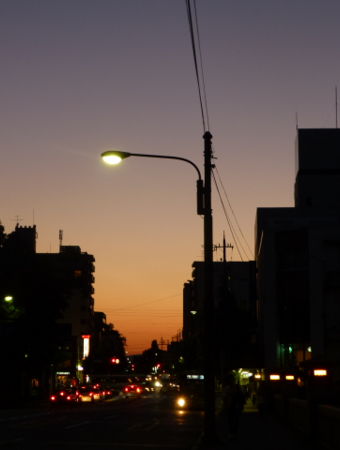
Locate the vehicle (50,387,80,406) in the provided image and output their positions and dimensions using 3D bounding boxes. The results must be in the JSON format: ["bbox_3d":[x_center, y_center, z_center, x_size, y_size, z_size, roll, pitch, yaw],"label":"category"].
[{"bbox_3d":[-8.104,13.403,69.161,1.700,1.500,4.400,-1,-10,3],"label":"vehicle"}]

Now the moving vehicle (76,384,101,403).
[{"bbox_3d":[-7.234,14.911,78.161,1.700,1.530,4.400,-1,-10,3],"label":"moving vehicle"}]

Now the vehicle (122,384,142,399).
[{"bbox_3d":[-3.750,17.541,93.112,1.700,1.500,4.300,-1,-10,3],"label":"vehicle"}]

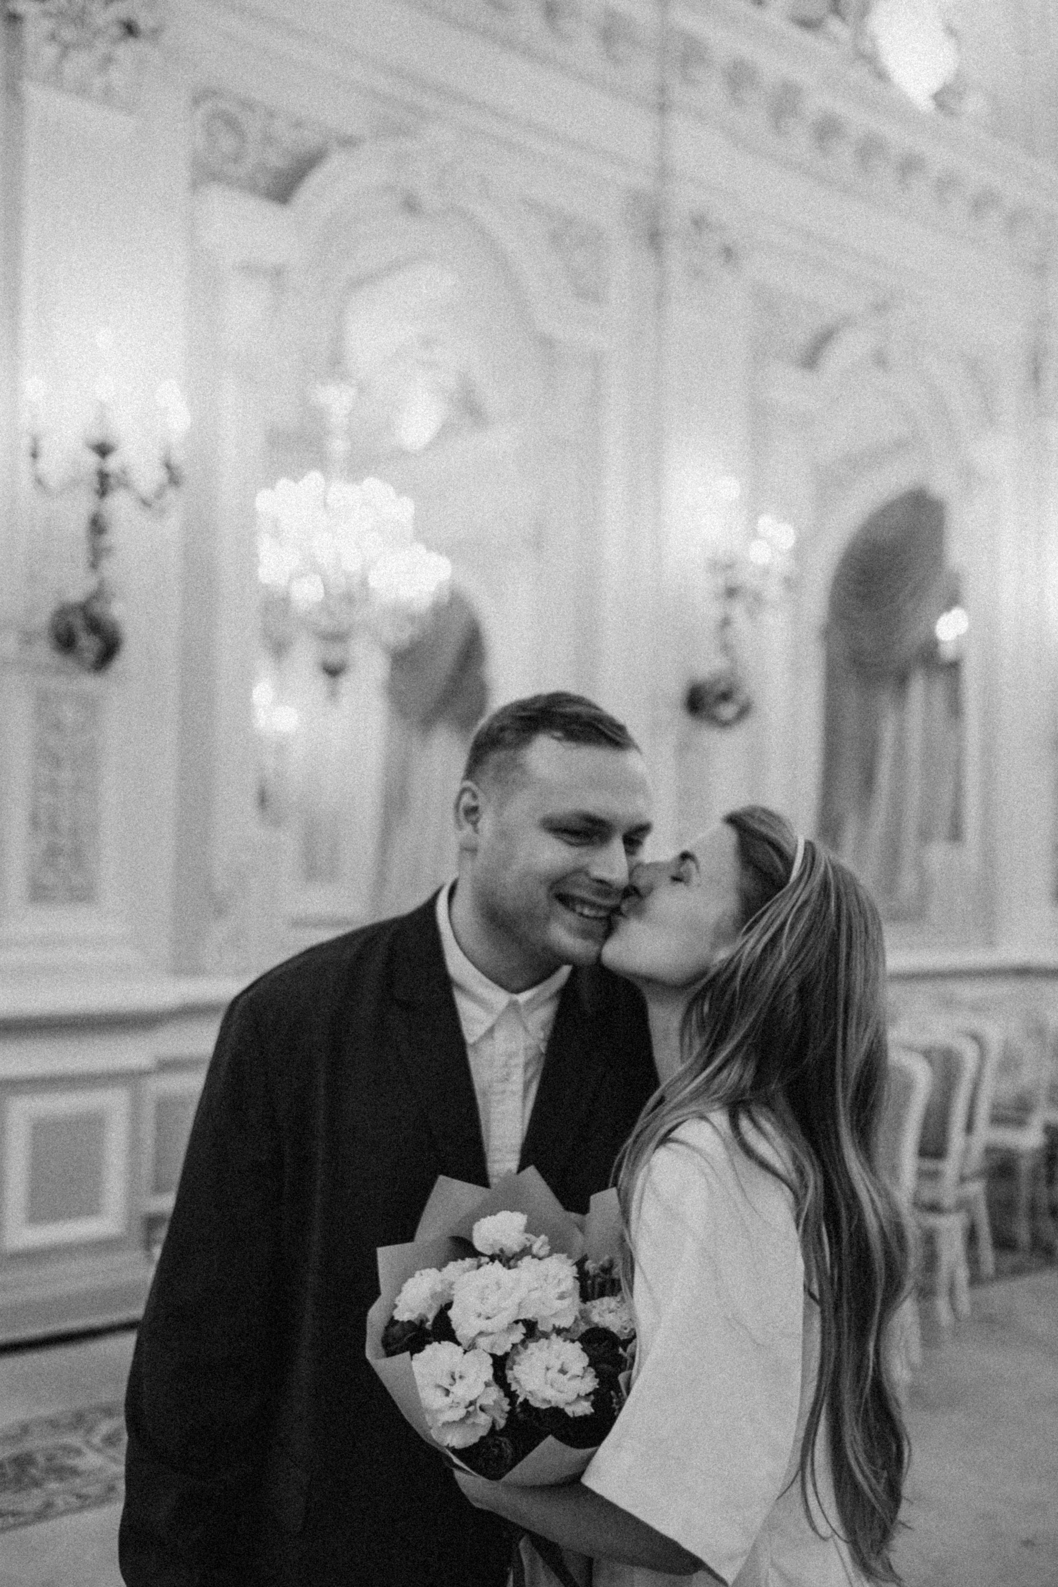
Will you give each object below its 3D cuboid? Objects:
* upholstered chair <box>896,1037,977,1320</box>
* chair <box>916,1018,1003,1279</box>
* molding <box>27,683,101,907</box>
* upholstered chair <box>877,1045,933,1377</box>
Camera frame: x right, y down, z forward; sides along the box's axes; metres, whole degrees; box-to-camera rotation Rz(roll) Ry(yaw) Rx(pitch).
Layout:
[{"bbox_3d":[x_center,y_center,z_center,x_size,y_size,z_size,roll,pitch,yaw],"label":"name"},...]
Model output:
[{"bbox_3d":[1.375,1.400,5.780,0.500,1.020,0.560,-1,-4,32],"label":"upholstered chair"},{"bbox_3d":[1.652,1.441,6.384,0.500,1.020,0.560,-1,-4,32],"label":"chair"},{"bbox_3d":[-1.646,0.008,5.488,0.252,0.778,0.050,4,-4,-40],"label":"molding"},{"bbox_3d":[1.057,1.359,5.165,0.500,1.020,0.560,-1,-4,32],"label":"upholstered chair"}]

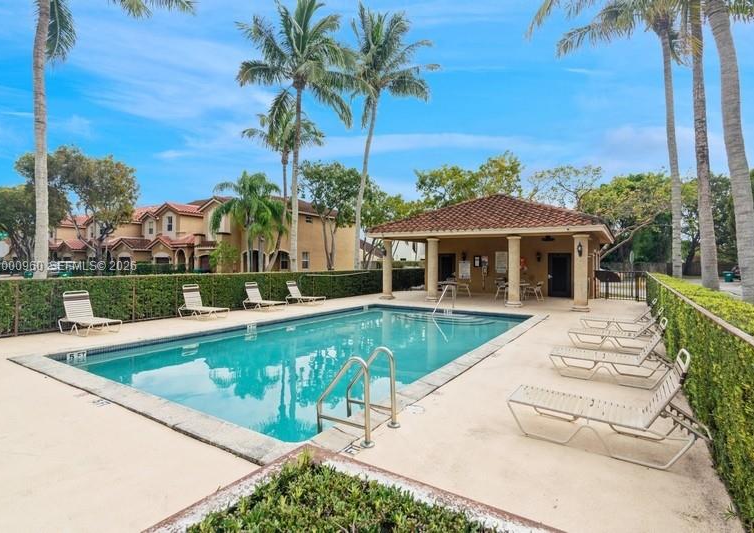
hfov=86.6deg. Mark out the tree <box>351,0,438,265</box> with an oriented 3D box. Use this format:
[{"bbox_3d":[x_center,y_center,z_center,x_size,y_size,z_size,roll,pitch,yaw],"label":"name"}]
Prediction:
[{"bbox_3d":[0.800,-6.330,21.500,4.750,15.400,4.750,1,1,0],"label":"tree"}]

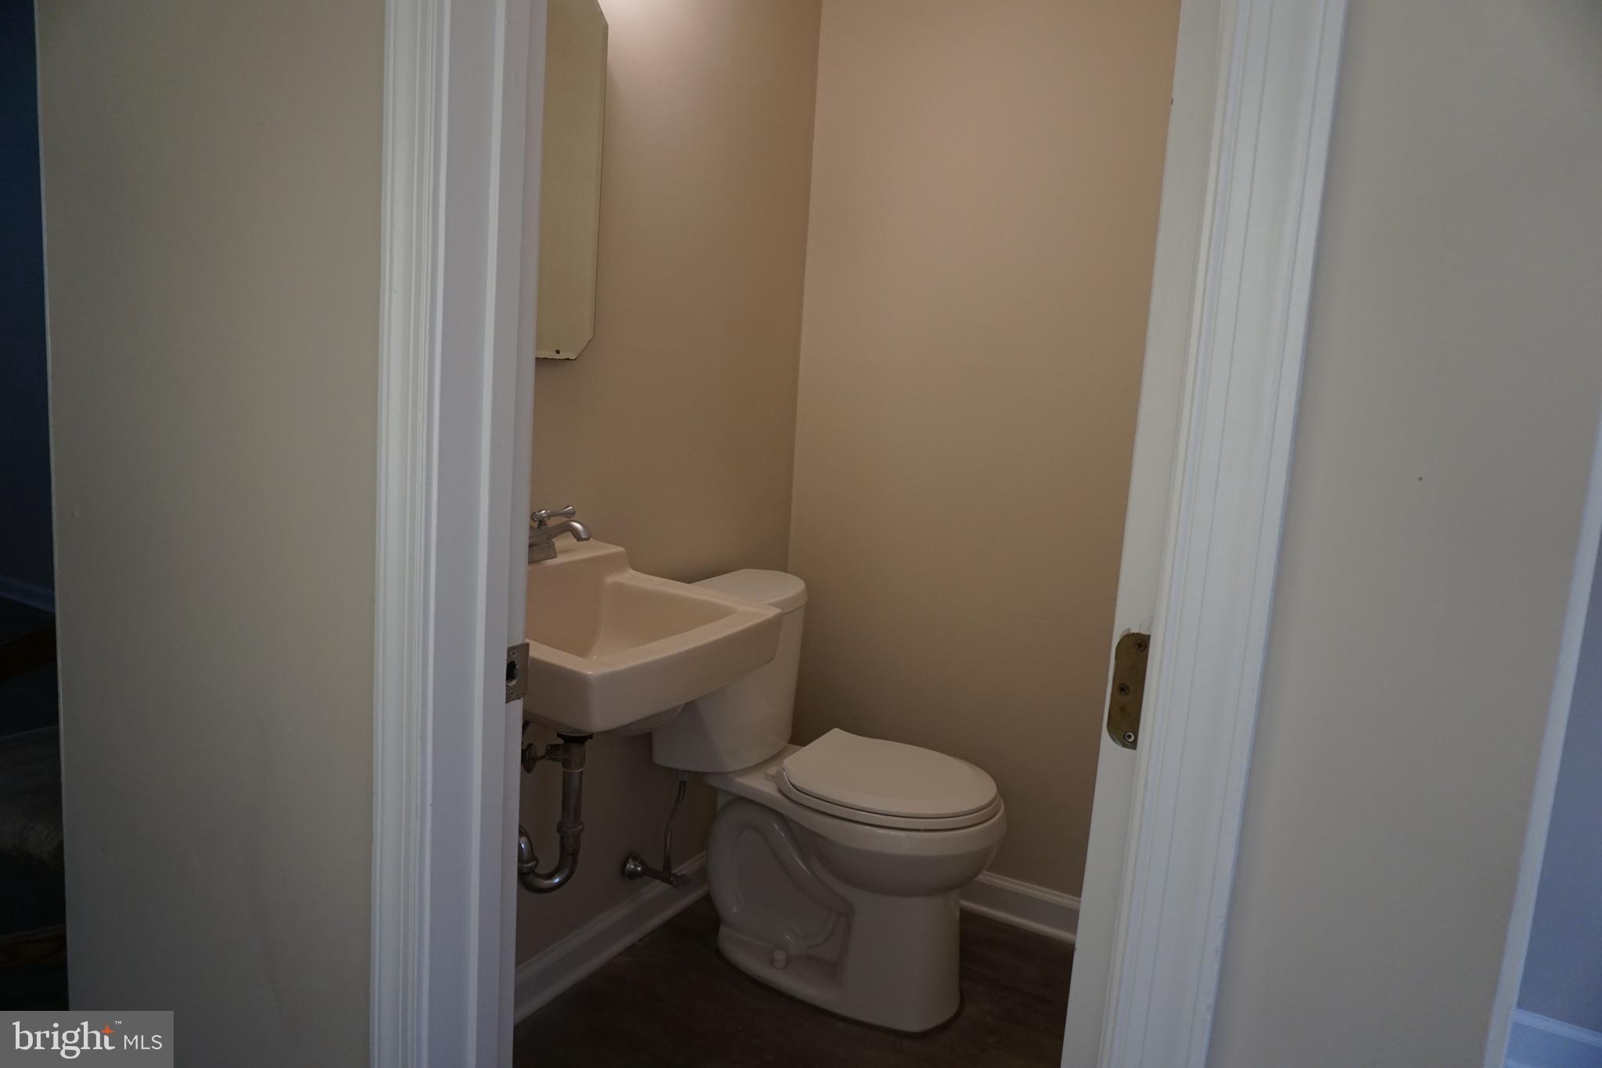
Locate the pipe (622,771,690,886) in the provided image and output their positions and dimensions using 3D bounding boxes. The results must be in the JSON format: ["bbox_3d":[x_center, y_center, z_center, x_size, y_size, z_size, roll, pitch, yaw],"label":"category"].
[{"bbox_3d":[-0.277,0.600,2.169,0.135,0.250,0.090,8,9,29],"label":"pipe"}]

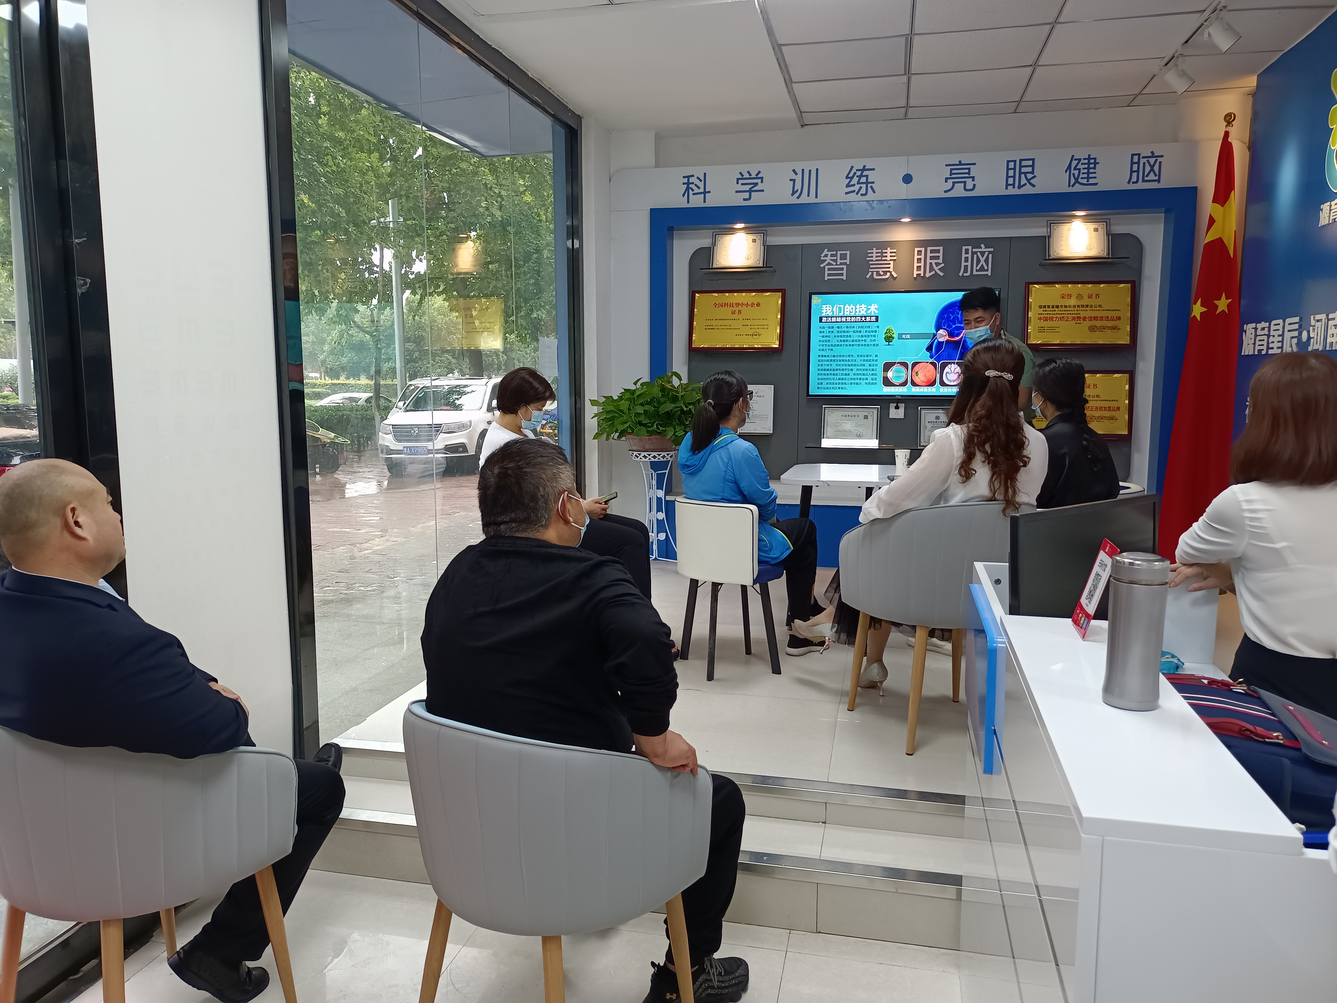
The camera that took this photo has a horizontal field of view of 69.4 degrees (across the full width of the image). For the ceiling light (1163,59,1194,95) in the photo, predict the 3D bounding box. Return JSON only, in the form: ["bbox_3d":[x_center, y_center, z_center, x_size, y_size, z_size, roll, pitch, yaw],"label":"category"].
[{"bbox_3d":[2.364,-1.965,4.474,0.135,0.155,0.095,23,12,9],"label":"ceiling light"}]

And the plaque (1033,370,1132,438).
[{"bbox_3d":[2.408,-0.570,5.688,0.598,0.388,0.030,2,8,13],"label":"plaque"}]

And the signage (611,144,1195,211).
[{"bbox_3d":[1.313,-1.877,5.627,3.420,0.245,0.060,2,8,13],"label":"signage"}]

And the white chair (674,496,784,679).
[{"bbox_3d":[0.256,0.323,3.904,0.415,0.715,0.435,5,9,32],"label":"white chair"}]

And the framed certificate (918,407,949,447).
[{"bbox_3d":[1.651,-0.443,5.840,0.265,0.255,0.025,2,8,13],"label":"framed certificate"}]

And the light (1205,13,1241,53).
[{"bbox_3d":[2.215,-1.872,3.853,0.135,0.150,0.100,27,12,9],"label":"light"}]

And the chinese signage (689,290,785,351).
[{"bbox_3d":[0.436,-1.135,6.075,0.595,0.385,0.030,2,8,13],"label":"chinese signage"}]

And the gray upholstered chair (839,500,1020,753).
[{"bbox_3d":[0.930,0.377,3.295,0.580,0.810,0.570,-2,8,-14],"label":"gray upholstered chair"}]

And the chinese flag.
[{"bbox_3d":[2.813,-0.765,5.060,0.360,2.270,0.230,2,8,13],"label":"chinese flag"}]

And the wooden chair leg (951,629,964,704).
[{"bbox_3d":[1.057,0.546,3.552,0.038,0.410,0.038,-9,17,-13],"label":"wooden chair leg"}]

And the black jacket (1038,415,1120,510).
[{"bbox_3d":[1.689,-0.077,4.015,0.430,0.560,0.370,-5,9,-32],"label":"black jacket"}]

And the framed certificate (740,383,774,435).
[{"bbox_3d":[0.552,-0.578,6.089,0.225,0.317,0.025,2,8,13],"label":"framed certificate"}]

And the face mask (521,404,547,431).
[{"bbox_3d":[-0.538,-0.333,3.870,0.080,0.105,0.125,24,3,-11],"label":"face mask"}]

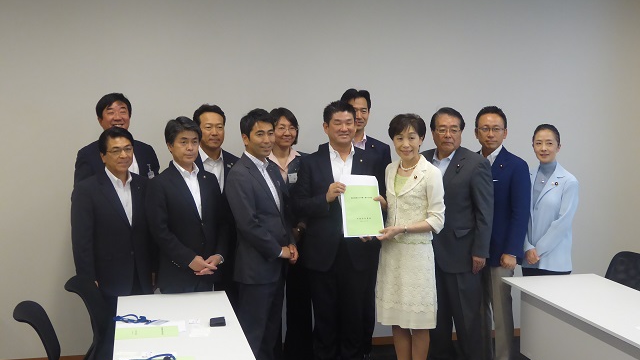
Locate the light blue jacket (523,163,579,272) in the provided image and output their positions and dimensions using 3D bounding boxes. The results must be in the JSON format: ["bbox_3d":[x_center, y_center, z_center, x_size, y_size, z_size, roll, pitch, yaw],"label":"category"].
[{"bbox_3d":[1.424,0.236,6.537,0.390,0.688,0.250,1,5,25],"label":"light blue jacket"}]

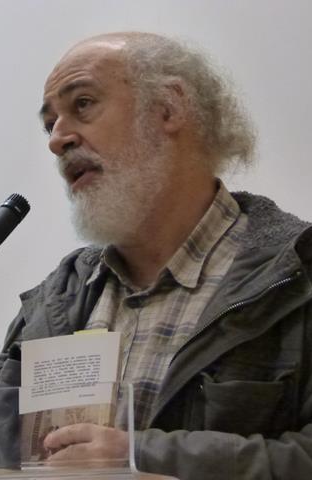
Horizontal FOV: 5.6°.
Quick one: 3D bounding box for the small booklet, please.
[{"bbox_3d":[-0.106,0.217,3.970,0.137,0.200,0.014,-7,-23,23],"label":"small booklet"}]

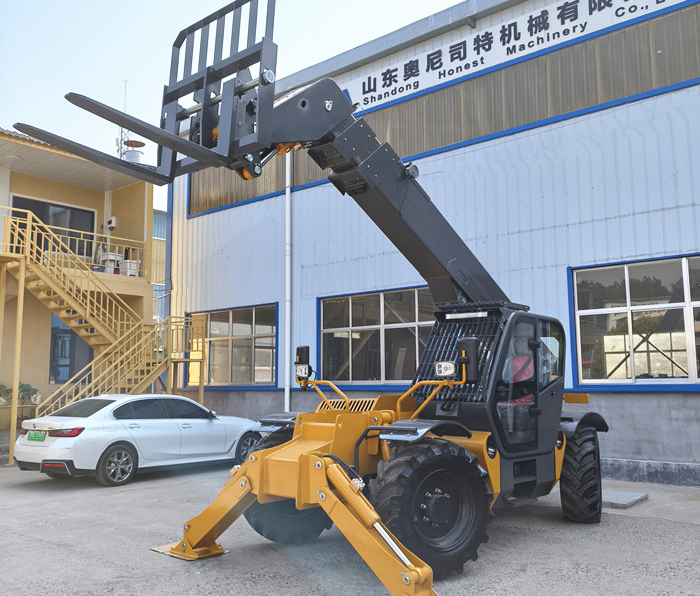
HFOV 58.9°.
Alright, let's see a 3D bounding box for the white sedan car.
[{"bbox_3d":[-3.737,2.622,12.041,1.850,1.470,4.850,-6,-9,38],"label":"white sedan car"}]

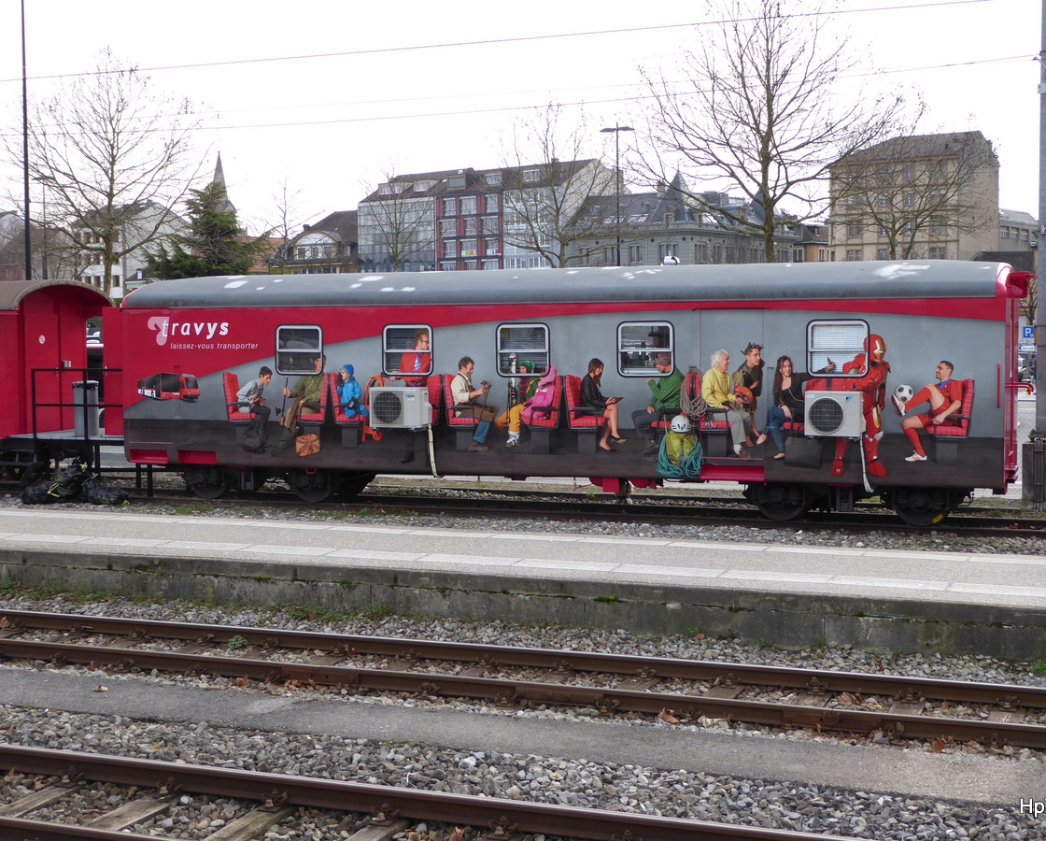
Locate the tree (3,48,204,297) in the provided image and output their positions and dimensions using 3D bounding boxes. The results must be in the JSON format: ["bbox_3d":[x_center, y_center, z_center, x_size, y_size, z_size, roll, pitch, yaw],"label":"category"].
[{"bbox_3d":[-17.377,-8.219,66.355,8.200,14.630,8.200,0,3,0],"label":"tree"}]

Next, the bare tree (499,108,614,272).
[{"bbox_3d":[1.689,-8.309,76.335,6.100,13.780,6.100,0,3,0],"label":"bare tree"}]

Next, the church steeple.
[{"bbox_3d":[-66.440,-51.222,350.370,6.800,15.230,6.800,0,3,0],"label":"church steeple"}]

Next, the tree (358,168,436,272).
[{"bbox_3d":[-7.967,-9.223,100.323,5.200,13.300,5.200,0,3,0],"label":"tree"}]

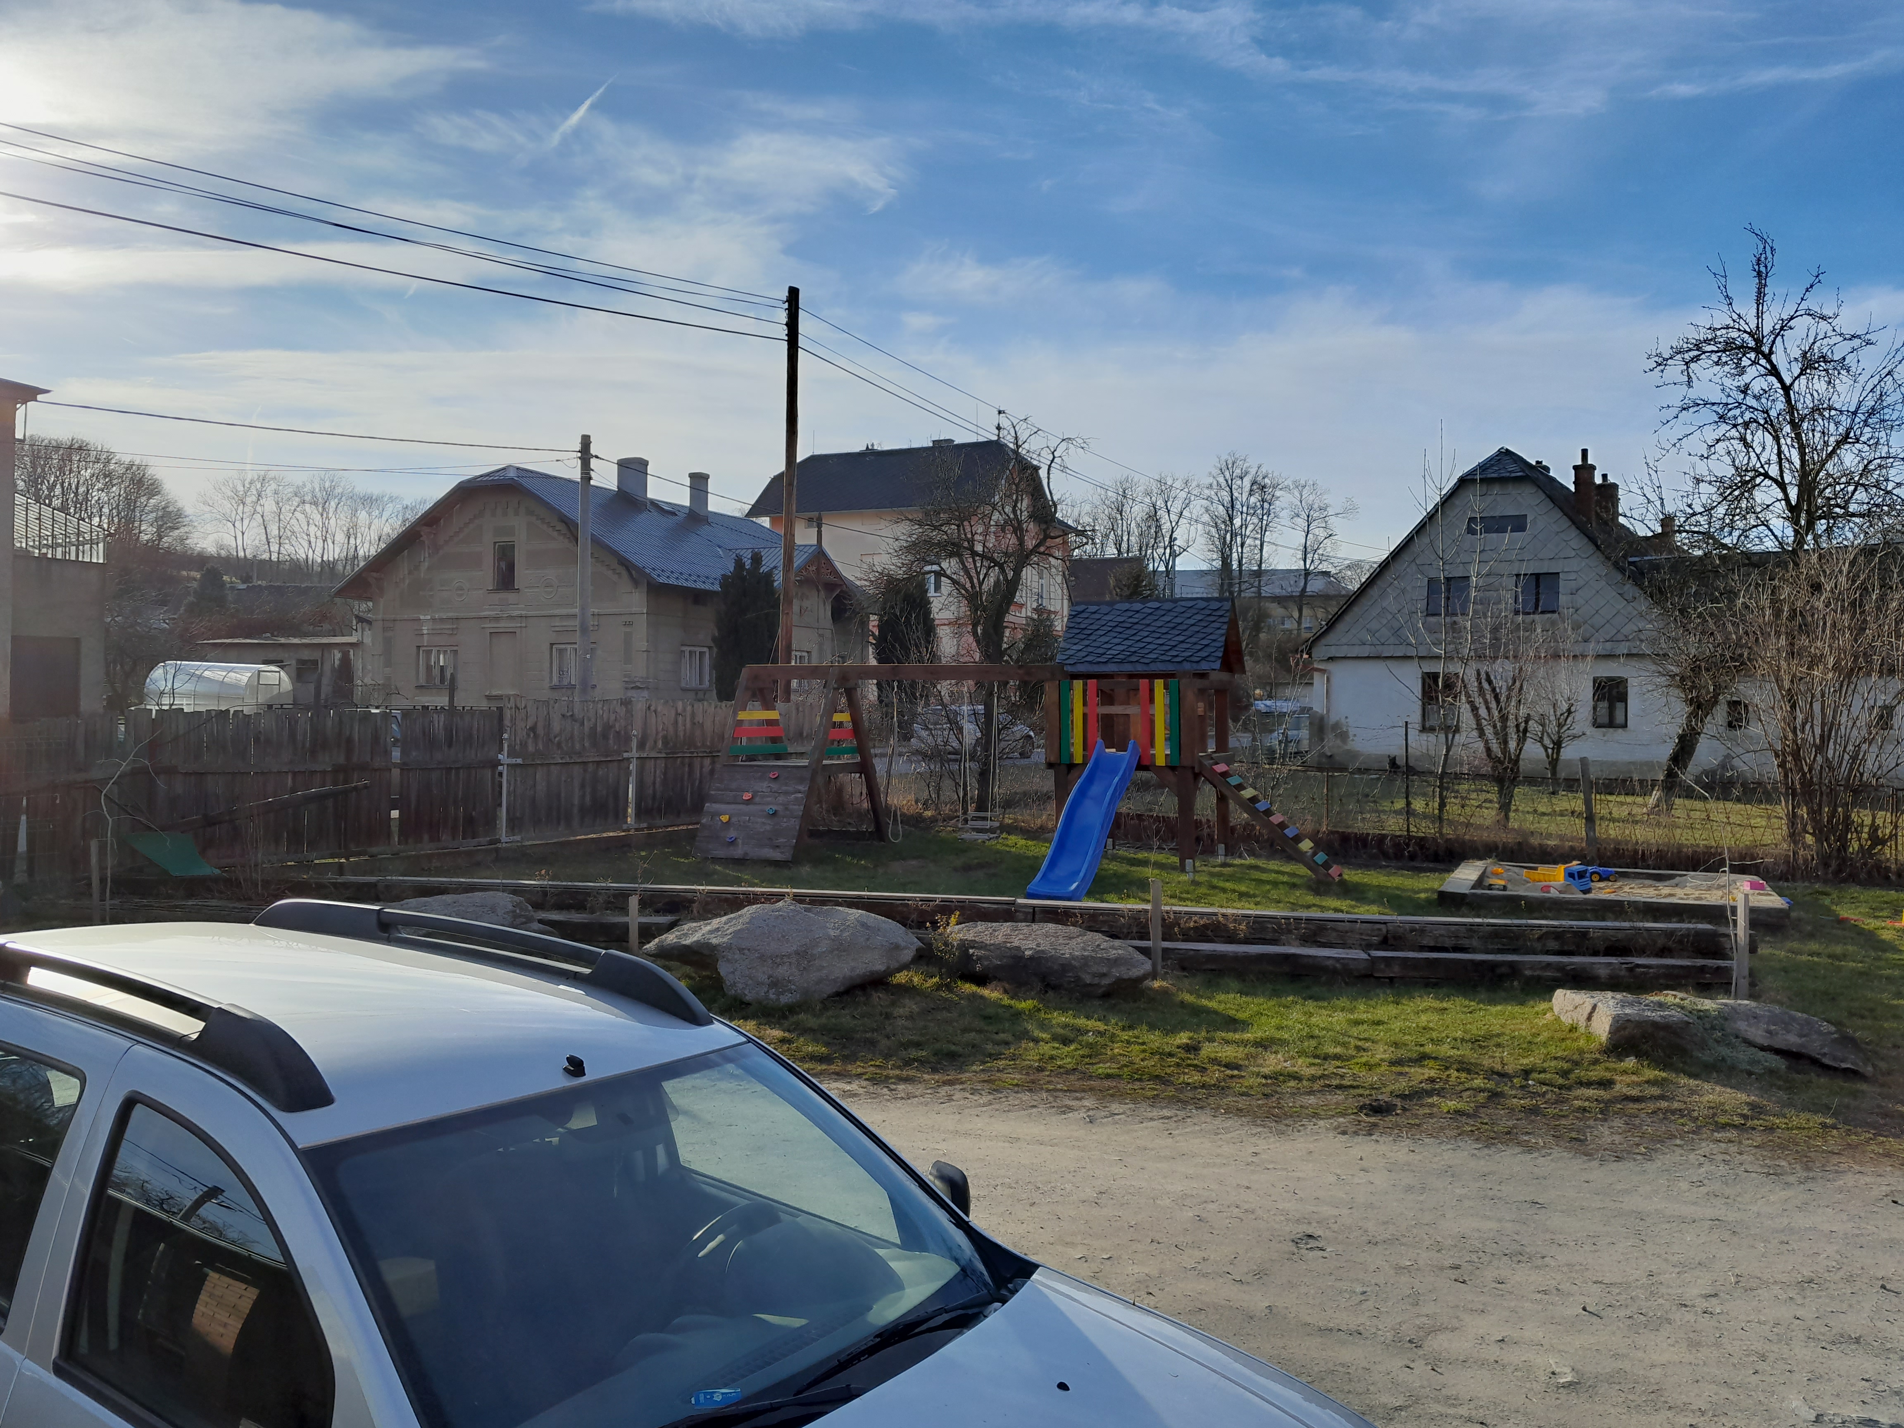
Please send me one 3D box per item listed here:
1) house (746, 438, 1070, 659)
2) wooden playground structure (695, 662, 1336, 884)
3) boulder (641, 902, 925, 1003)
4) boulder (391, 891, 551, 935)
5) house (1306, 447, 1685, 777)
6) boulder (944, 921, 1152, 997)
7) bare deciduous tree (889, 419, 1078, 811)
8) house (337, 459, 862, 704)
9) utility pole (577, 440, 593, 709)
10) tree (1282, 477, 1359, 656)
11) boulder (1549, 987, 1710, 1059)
[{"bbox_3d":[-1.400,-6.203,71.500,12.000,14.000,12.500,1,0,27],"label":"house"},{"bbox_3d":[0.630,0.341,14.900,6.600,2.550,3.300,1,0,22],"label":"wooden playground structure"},{"bbox_3d":[-1.300,1.767,10.950,2.100,0.720,1.100,1,0,14],"label":"boulder"},{"bbox_3d":[-4.100,1.798,12.200,1.450,0.600,0.900,1,0,14],"label":"boulder"},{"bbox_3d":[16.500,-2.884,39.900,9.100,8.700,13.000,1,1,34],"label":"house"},{"bbox_3d":[0.750,1.870,11.200,1.600,0.500,0.800,1,0,14],"label":"boulder"},{"bbox_3d":[0.470,-1.544,22.000,3.000,6.000,2.900,0,0,0],"label":"bare deciduous tree"},{"bbox_3d":[-10.150,-3.432,47.300,12.500,9.200,14.000,1,0,25],"label":"house"},{"bbox_3d":[-7.700,-2.253,30.000,0.300,7.300,0.300,0,0,0],"label":"utility pole"},{"bbox_3d":[19.999,-6.048,78.000,4.000,13.000,4.000,0,0,0],"label":"tree"},{"bbox_3d":[4.600,2.059,9.700,0.900,0.340,0.850,1,0,18],"label":"boulder"}]

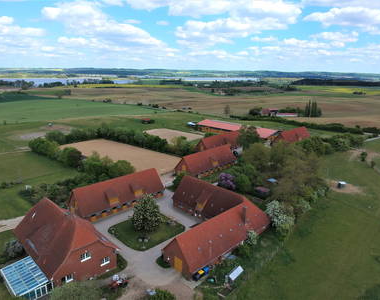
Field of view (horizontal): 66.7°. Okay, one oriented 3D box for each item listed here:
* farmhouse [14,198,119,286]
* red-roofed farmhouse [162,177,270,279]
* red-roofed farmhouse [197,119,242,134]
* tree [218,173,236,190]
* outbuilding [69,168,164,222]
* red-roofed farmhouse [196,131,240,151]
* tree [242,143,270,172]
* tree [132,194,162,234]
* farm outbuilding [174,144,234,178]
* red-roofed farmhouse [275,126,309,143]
[{"bbox_3d":[-30.204,19.646,68.098,24.879,12.579,13.630,15,21,43],"label":"farmhouse"},{"bbox_3d":[0.753,16.847,74.650,29.230,7.900,28.540,-14,21,-43],"label":"red-roofed farmhouse"},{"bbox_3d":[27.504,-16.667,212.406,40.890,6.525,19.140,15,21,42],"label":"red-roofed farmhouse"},{"bbox_3d":[14.163,11.836,108.046,6.400,6.900,6.400,0,15,0],"label":"tree"},{"bbox_3d":[-23.265,13.691,95.634,30.022,9.499,10.177,-14,21,-43],"label":"outbuilding"},{"bbox_3d":[16.955,-3.579,151.325,29.880,8.100,9.820,-13,20,-40],"label":"red-roofed farmhouse"},{"bbox_3d":[27.550,2.983,119.688,11.500,12.000,11.500,4,15,13],"label":"tree"},{"bbox_3d":[-12.193,17.522,78.776,7.900,11.200,7.900,0,15,0],"label":"tree"},{"bbox_3d":[8.291,4.630,131.190,11.683,8.424,30.888,14,20,40],"label":"farm outbuilding"},{"bbox_3d":[64.889,-9.164,182.531,27.969,8.363,10.092,-13,20,-39],"label":"red-roofed farmhouse"}]

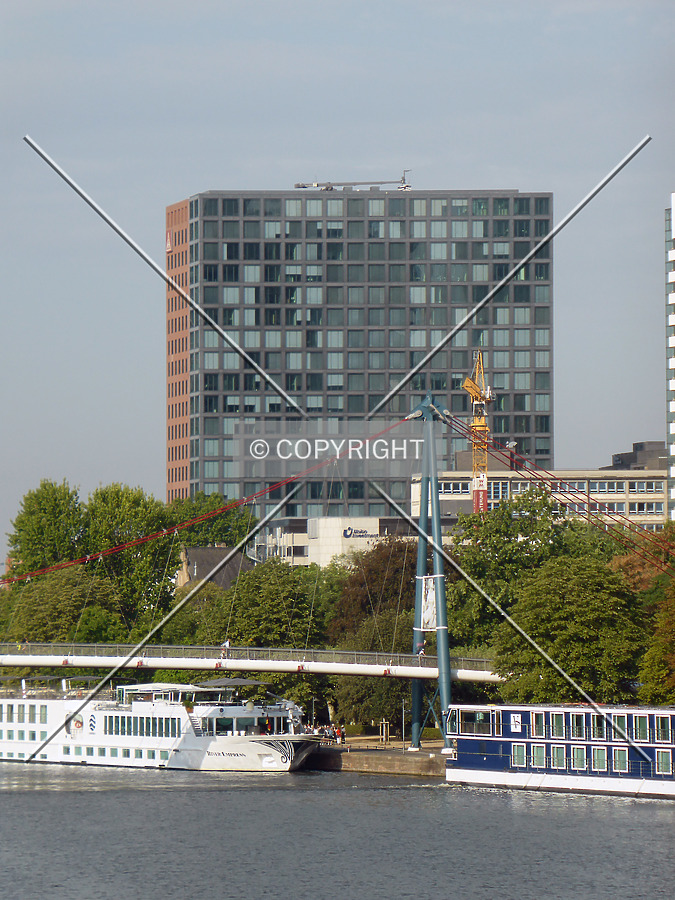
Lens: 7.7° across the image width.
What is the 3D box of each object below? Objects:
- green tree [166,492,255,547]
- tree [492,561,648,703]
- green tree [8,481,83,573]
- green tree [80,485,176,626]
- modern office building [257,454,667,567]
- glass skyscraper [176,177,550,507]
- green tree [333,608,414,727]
[{"bbox_3d":[-16.700,15.820,659.870,11.800,21.000,11.500,0,-2,0],"label":"green tree"},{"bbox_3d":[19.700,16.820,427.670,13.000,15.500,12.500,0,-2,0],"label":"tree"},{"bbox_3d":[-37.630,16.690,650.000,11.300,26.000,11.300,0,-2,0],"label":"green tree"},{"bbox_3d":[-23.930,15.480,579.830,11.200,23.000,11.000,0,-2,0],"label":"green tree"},{"bbox_3d":[17.420,15.940,704.900,57.000,30.000,28.000,0,-2,6],"label":"modern office building"},{"bbox_3d":[3.540,-4.530,845.770,62.000,77.000,29.000,0,-2,-3],"label":"glass skyscraper"},{"bbox_3d":[3.980,23.730,540.000,9.300,13.600,9.300,0,-2,0],"label":"green tree"}]

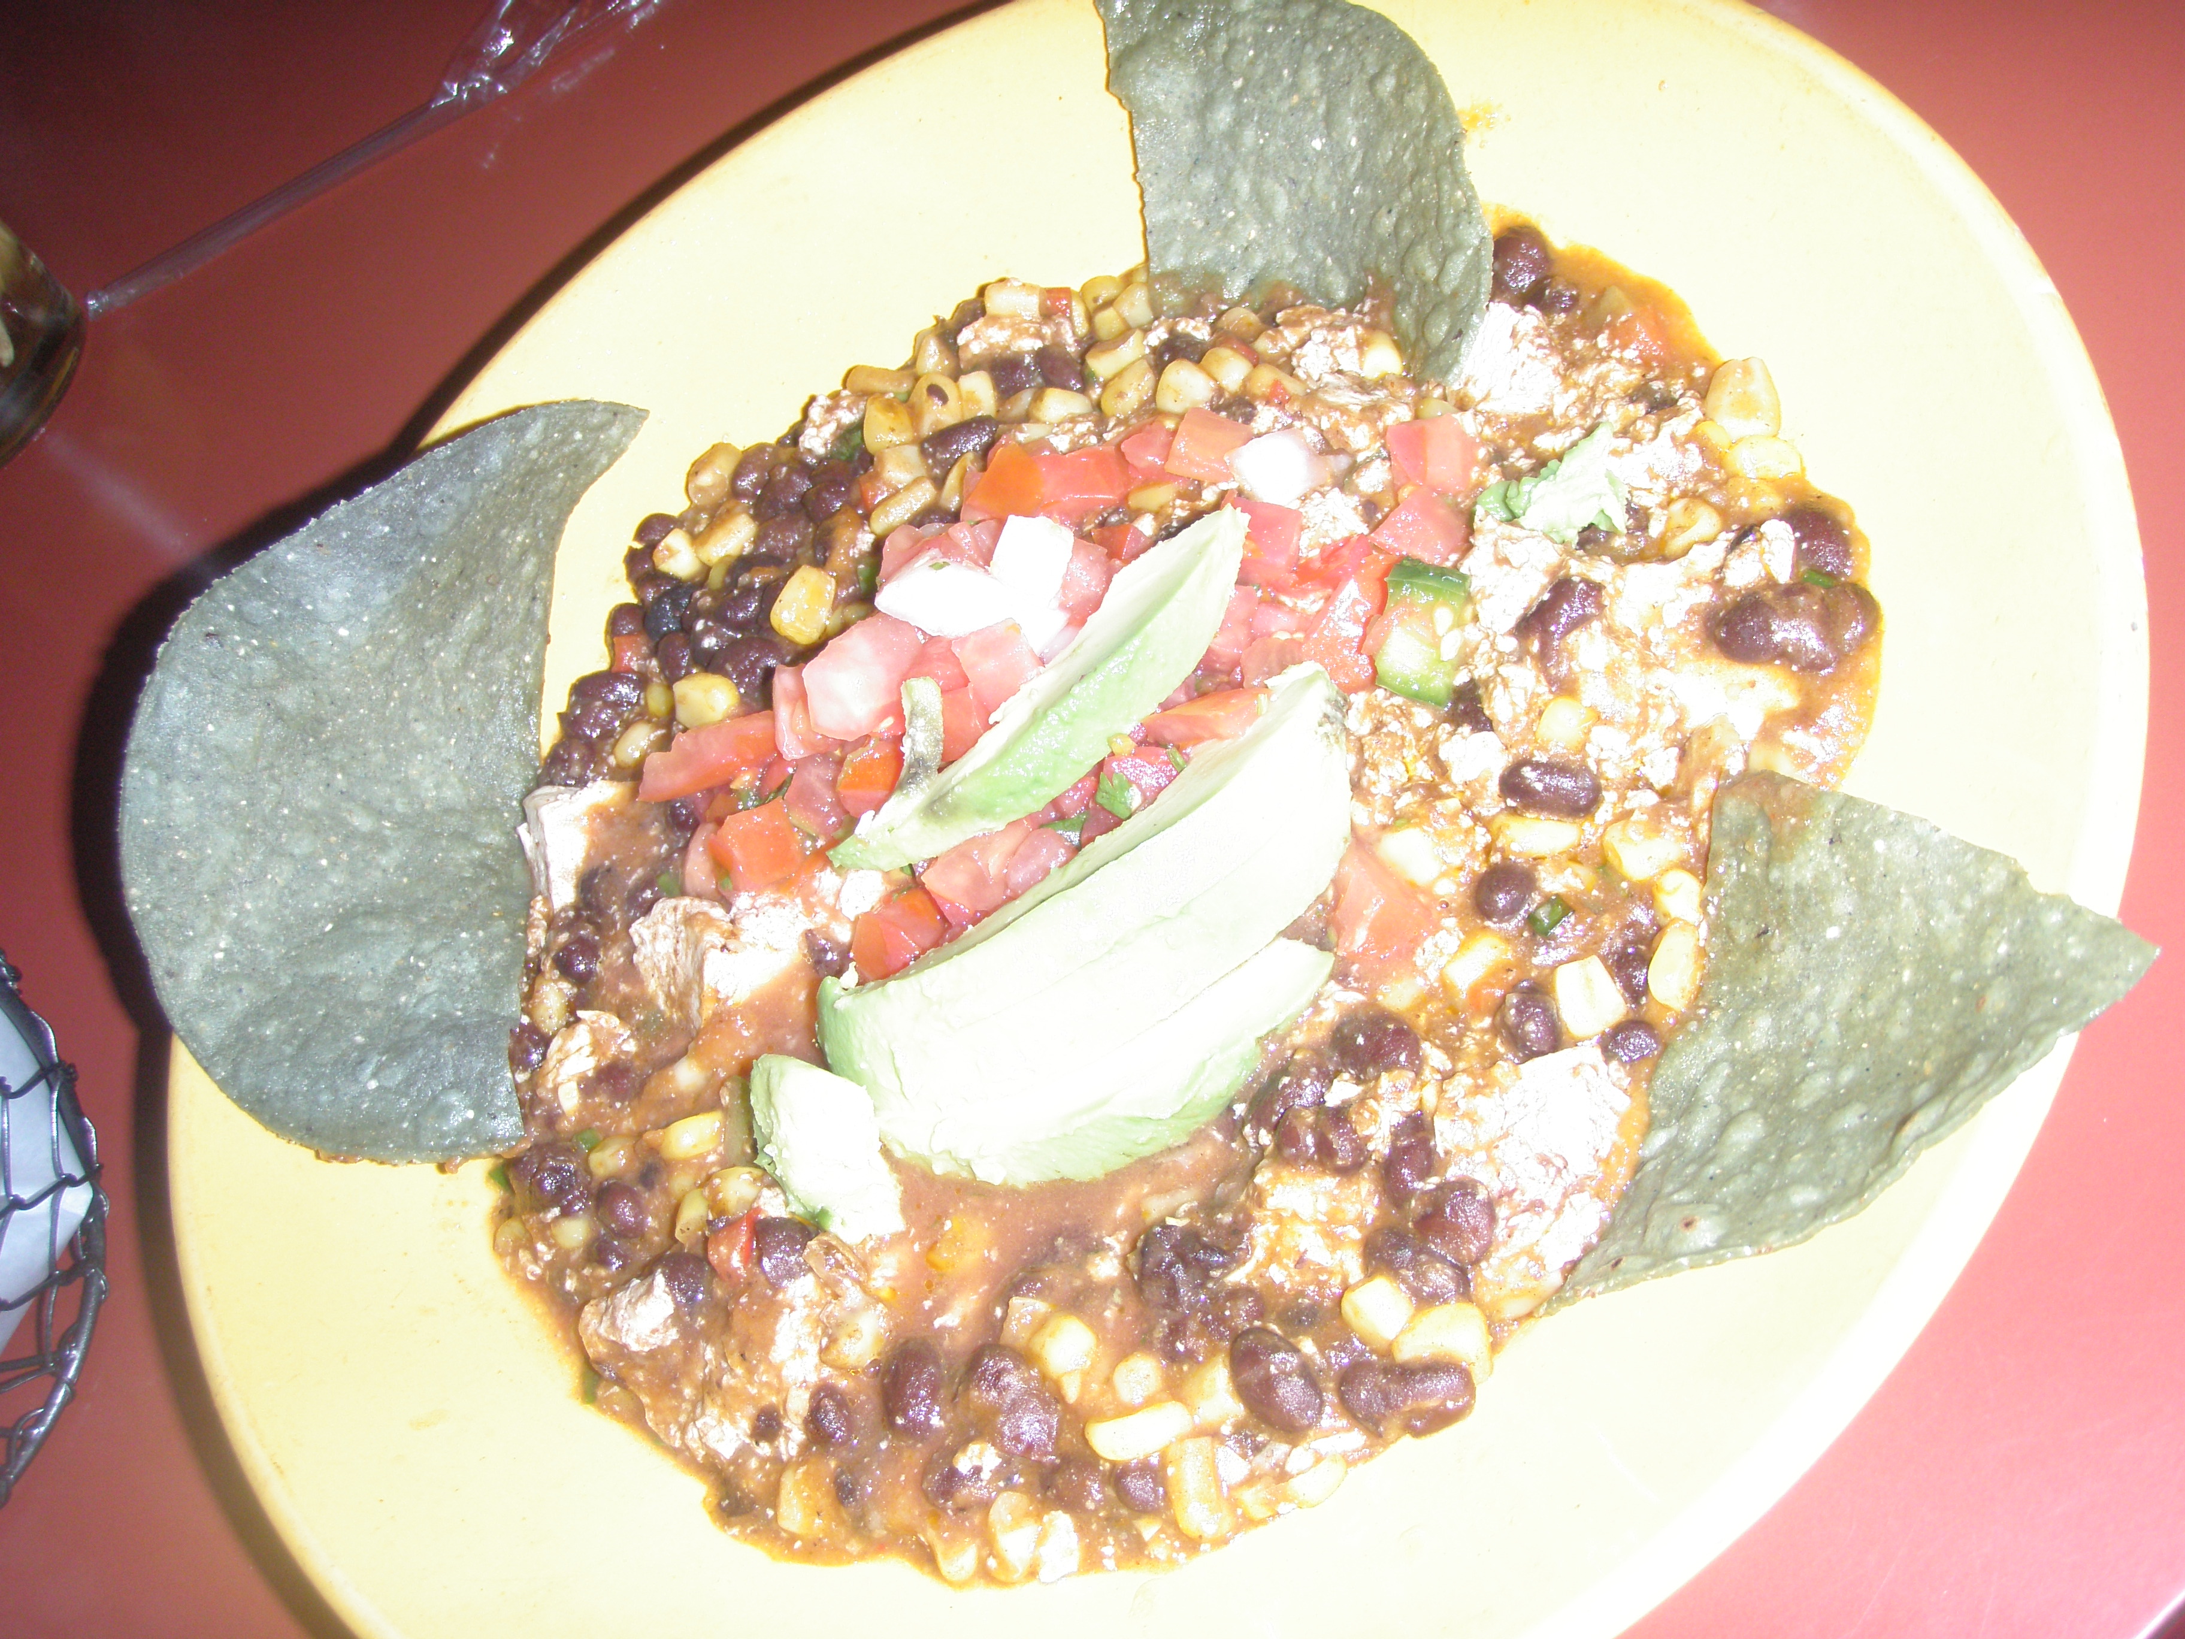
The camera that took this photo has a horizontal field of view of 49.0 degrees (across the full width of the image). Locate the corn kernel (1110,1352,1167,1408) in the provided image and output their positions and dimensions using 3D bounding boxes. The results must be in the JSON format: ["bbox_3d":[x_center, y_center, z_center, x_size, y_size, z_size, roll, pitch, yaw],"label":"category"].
[{"bbox_3d":[0.005,0.065,0.278,0.006,0.006,0.007,-17,60,-2],"label":"corn kernel"}]

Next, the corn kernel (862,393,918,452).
[{"bbox_3d":[-0.030,-0.058,0.350,0.007,0.006,0.008,-17,60,-2],"label":"corn kernel"}]

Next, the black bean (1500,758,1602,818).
[{"bbox_3d":[0.054,-0.004,0.282,0.013,0.007,0.007,8,67,31],"label":"black bean"}]

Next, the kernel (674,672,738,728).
[{"bbox_3d":[-0.056,-0.018,0.350,0.009,0.006,0.008,-7,60,25],"label":"kernel"}]

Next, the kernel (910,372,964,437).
[{"bbox_3d":[-0.024,-0.062,0.360,0.008,0.006,0.010,0,63,28],"label":"kernel"}]

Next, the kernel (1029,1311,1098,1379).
[{"bbox_3d":[-0.003,0.065,0.297,0.008,0.006,0.009,-39,52,3],"label":"kernel"}]

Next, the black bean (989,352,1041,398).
[{"bbox_3d":[-0.013,-0.071,0.381,0.010,0.007,0.008,-6,60,25],"label":"black bean"}]

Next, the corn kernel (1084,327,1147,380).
[{"bbox_3d":[0.003,-0.069,0.353,0.009,0.006,0.006,-28,61,-8],"label":"corn kernel"}]

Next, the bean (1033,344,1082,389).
[{"bbox_3d":[-0.005,-0.070,0.369,0.007,0.007,0.010,-43,51,0],"label":"bean"}]

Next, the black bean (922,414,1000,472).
[{"bbox_3d":[-0.019,-0.054,0.344,0.012,0.006,0.007,-28,61,-8],"label":"black bean"}]

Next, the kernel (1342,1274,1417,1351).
[{"bbox_3d":[0.033,0.057,0.279,0.008,0.006,0.007,37,72,24],"label":"kernel"}]

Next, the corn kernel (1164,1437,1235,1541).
[{"bbox_3d":[0.013,0.079,0.283,0.007,0.006,0.011,-31,53,10],"label":"corn kernel"}]

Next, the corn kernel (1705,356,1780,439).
[{"bbox_3d":[0.082,-0.053,0.304,0.009,0.005,0.010,0,63,28],"label":"corn kernel"}]

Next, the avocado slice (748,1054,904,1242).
[{"bbox_3d":[-0.033,0.041,0.299,0.015,0.011,0.026,-37,52,4],"label":"avocado slice"}]

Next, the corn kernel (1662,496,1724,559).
[{"bbox_3d":[0.073,-0.036,0.293,0.007,0.005,0.009,19,73,35],"label":"corn kernel"}]

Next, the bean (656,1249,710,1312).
[{"bbox_3d":[-0.053,0.059,0.305,0.009,0.007,0.007,-32,52,8],"label":"bean"}]

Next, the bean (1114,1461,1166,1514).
[{"bbox_3d":[0.005,0.075,0.269,0.007,0.006,0.006,17,72,34],"label":"bean"}]

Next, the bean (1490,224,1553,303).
[{"bbox_3d":[0.062,-0.080,0.346,0.009,0.009,0.012,-20,55,18],"label":"bean"}]

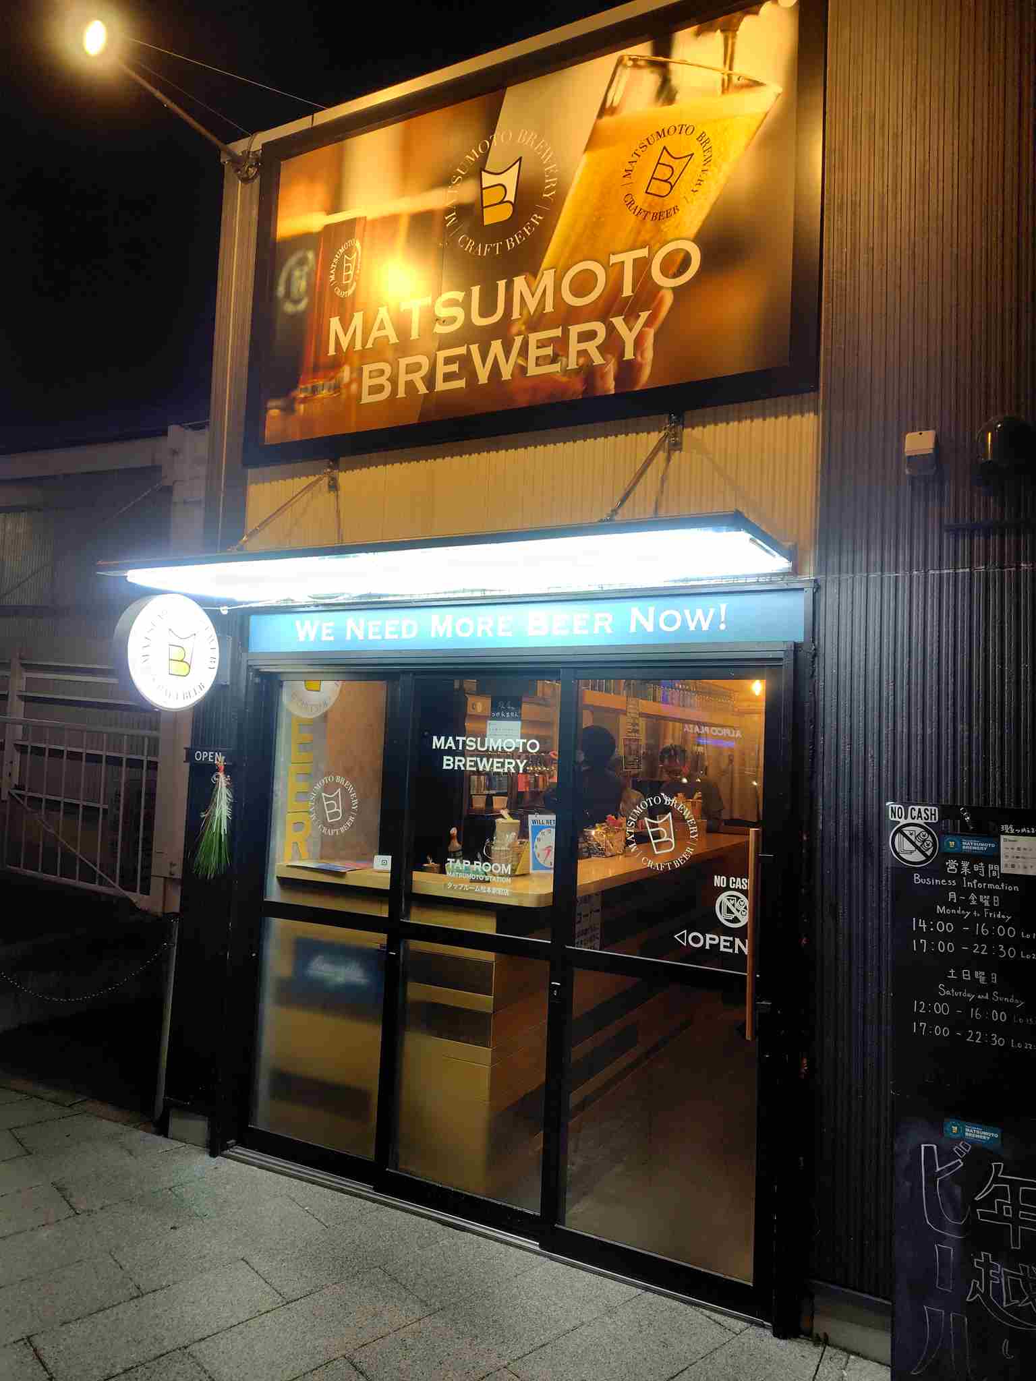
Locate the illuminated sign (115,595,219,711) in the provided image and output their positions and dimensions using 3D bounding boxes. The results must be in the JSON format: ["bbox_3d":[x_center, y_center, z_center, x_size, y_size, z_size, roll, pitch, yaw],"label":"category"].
[{"bbox_3d":[-1.318,-0.146,3.446,0.074,0.440,0.442,0,-4,27],"label":"illuminated sign"}]

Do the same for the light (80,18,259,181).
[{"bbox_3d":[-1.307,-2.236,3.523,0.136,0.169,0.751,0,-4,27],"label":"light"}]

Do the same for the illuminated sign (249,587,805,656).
[{"bbox_3d":[-0.103,-0.221,3.181,2.128,0.160,0.060,0,-4,27],"label":"illuminated sign"}]

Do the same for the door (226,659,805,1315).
[{"bbox_3d":[-0.155,0.844,3.155,2.087,1.890,0.110,0,-4,27],"label":"door"}]

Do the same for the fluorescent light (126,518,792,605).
[{"bbox_3d":[-0.309,-0.386,2.906,2.184,0.068,0.642,0,-4,27],"label":"fluorescent light"}]

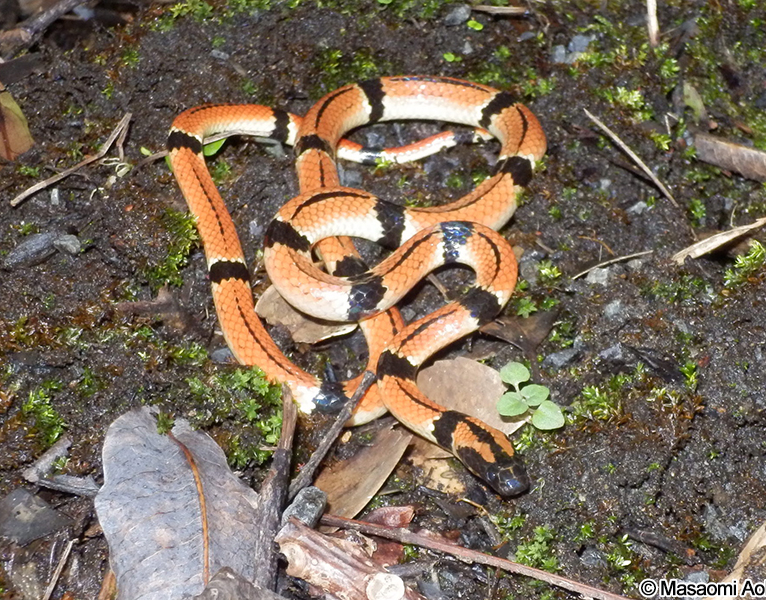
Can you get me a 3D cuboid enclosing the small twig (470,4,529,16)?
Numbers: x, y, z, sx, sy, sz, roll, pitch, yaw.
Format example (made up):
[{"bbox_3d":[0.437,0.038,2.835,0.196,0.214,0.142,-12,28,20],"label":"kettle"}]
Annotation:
[{"bbox_3d":[0.029,-0.073,0.445,0.015,0.002,0.002,1,57,0],"label":"small twig"}]

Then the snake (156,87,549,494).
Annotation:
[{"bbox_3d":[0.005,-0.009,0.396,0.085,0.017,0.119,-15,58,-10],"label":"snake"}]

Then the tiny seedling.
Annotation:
[{"bbox_3d":[0.032,0.022,0.380,0.014,0.009,0.017,0,57,0],"label":"tiny seedling"}]

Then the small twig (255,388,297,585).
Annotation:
[{"bbox_3d":[-0.022,0.039,0.369,0.005,0.006,0.048,2,57,2],"label":"small twig"}]

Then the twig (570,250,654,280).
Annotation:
[{"bbox_3d":[0.053,-0.008,0.403,0.020,0.003,0.002,-16,58,-10],"label":"twig"}]

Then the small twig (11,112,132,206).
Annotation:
[{"bbox_3d":[-0.071,-0.032,0.417,0.037,0.006,0.011,-39,65,-22],"label":"small twig"}]

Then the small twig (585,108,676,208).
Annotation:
[{"bbox_3d":[0.059,-0.034,0.417,0.001,0.003,0.036,-30,62,-18],"label":"small twig"}]

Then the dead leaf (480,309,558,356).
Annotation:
[{"bbox_3d":[0.031,0.007,0.392,0.018,0.006,0.012,0,57,0],"label":"dead leaf"}]

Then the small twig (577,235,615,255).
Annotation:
[{"bbox_3d":[0.050,-0.013,0.407,0.010,0.002,0.002,29,62,18],"label":"small twig"}]

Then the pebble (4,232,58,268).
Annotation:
[{"bbox_3d":[-0.081,-0.011,0.404,0.013,0.005,0.008,-33,63,-19],"label":"pebble"}]

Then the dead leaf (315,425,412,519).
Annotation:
[{"bbox_3d":[-0.004,0.036,0.373,0.013,0.006,0.028,37,64,21],"label":"dead leaf"}]

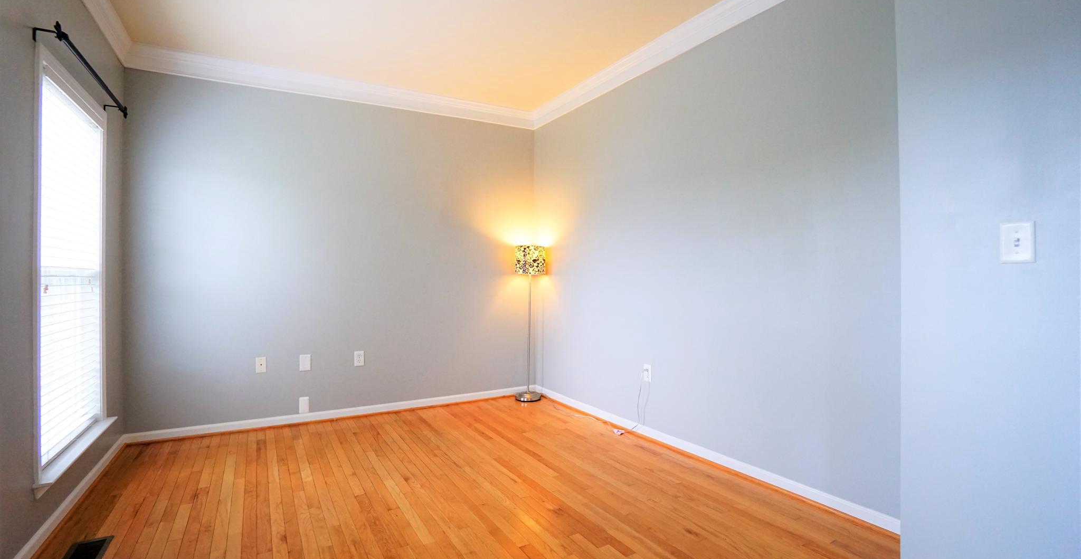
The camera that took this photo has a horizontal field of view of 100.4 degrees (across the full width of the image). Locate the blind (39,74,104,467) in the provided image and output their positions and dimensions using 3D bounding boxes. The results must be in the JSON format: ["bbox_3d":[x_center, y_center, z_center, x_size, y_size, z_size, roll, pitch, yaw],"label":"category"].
[{"bbox_3d":[-2.315,-0.039,2.218,0.055,1.670,0.890,0,0,-32],"label":"blind"}]

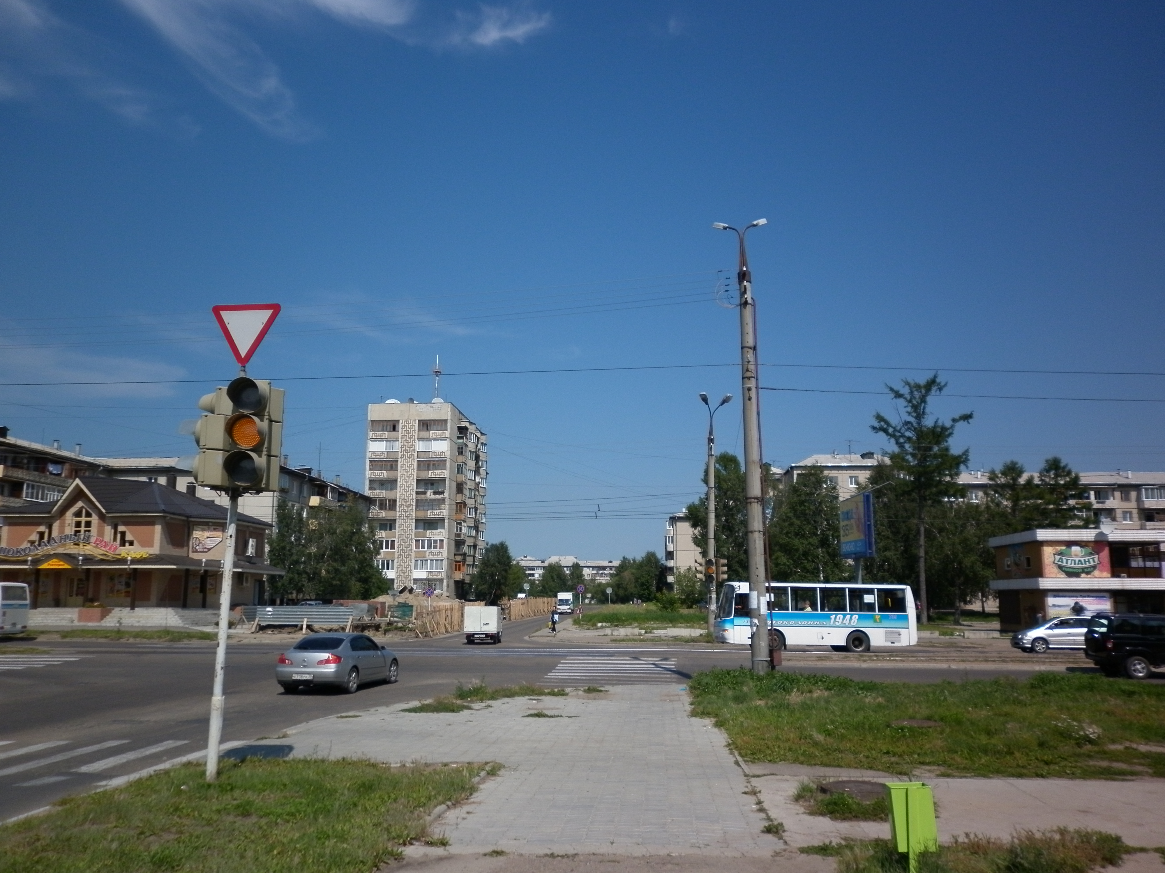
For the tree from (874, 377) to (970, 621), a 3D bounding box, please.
[{"bbox_3d":[25.585,4.581,71.218,7.400,19.050,7.000,0,-9,0],"label":"tree"}]

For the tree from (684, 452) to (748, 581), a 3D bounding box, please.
[{"bbox_3d":[12.322,8.809,84.698,6.200,14.910,6.000,0,-9,0],"label":"tree"}]

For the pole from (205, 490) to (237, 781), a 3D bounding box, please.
[{"bbox_3d":[-3.441,1.871,9.012,0.130,2.780,0.130,0,-10,0],"label":"pole"}]

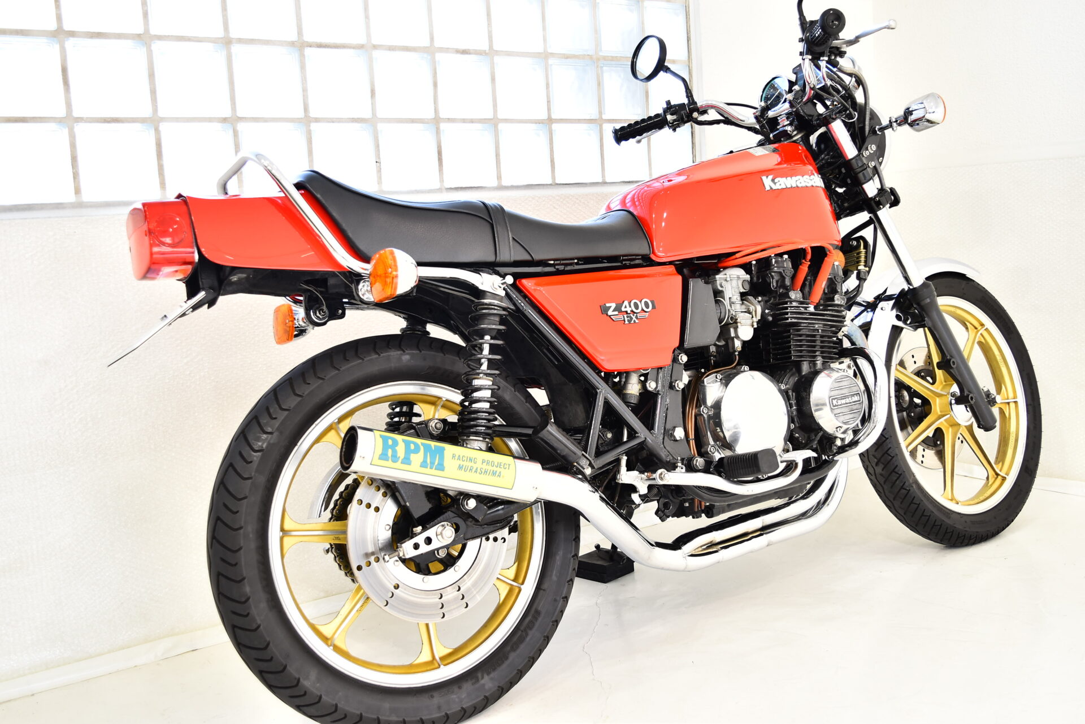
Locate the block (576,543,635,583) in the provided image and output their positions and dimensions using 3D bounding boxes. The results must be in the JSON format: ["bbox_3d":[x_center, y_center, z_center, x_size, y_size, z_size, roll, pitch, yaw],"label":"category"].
[{"bbox_3d":[0.136,0.455,2.440,0.093,0.041,0.097,5,11,41],"label":"block"}]

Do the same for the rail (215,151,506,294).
[{"bbox_3d":[-0.313,-0.200,1.773,0.385,0.260,0.305,-9,-2,-32],"label":"rail"}]

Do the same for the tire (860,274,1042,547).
[{"bbox_3d":[0.943,0.100,2.515,0.648,0.648,0.097,-8,-3,-35],"label":"tire"}]

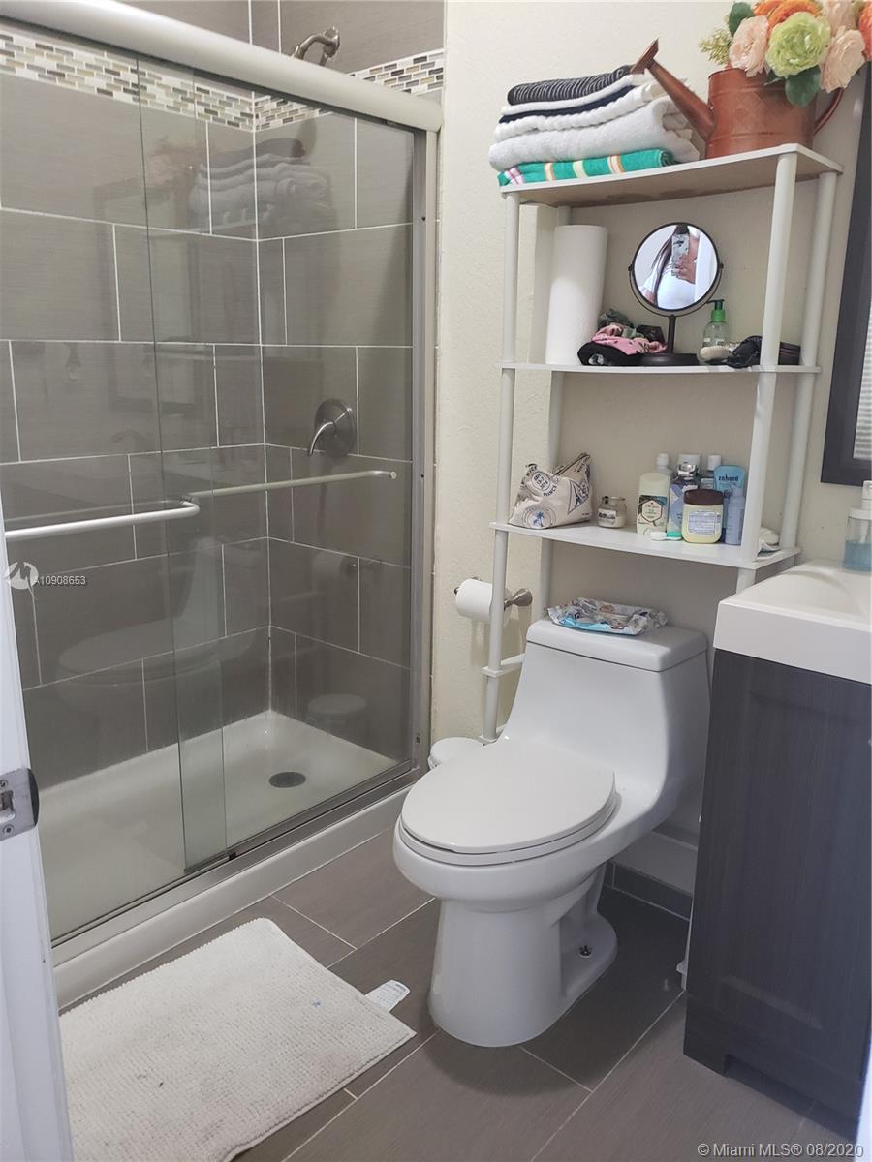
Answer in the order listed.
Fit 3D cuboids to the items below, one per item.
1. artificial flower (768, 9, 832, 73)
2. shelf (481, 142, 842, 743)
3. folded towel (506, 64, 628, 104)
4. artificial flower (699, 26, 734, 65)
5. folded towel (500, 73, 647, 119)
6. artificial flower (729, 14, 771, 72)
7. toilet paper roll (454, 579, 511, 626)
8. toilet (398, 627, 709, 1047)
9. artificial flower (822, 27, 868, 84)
[{"bbox_3d":[0.587,-0.872,1.412,0.106,0.100,0.080,6,15,17],"label":"artificial flower"},{"bbox_3d":[0.409,0.022,1.846,0.592,1.615,0.224,13,19,40],"label":"shelf"},{"bbox_3d":[0.303,-0.942,1.664,0.285,0.058,0.175,13,19,40],"label":"folded towel"},{"bbox_3d":[0.487,-0.931,1.516,0.060,0.068,0.062,-8,17,-30],"label":"artificial flower"},{"bbox_3d":[0.316,-0.917,1.699,0.320,0.050,0.235,13,19,40],"label":"folded towel"},{"bbox_3d":[0.523,-0.898,1.457,0.072,0.095,0.073,-12,19,-41],"label":"artificial flower"},{"bbox_3d":[0.122,0.054,2.197,0.102,0.100,0.100,13,19,40],"label":"toilet paper roll"},{"bbox_3d":[0.213,0.492,1.791,0.370,0.725,0.685,14,20,42],"label":"toilet"},{"bbox_3d":[0.653,-0.844,1.399,0.078,0.090,0.070,4,15,10],"label":"artificial flower"}]

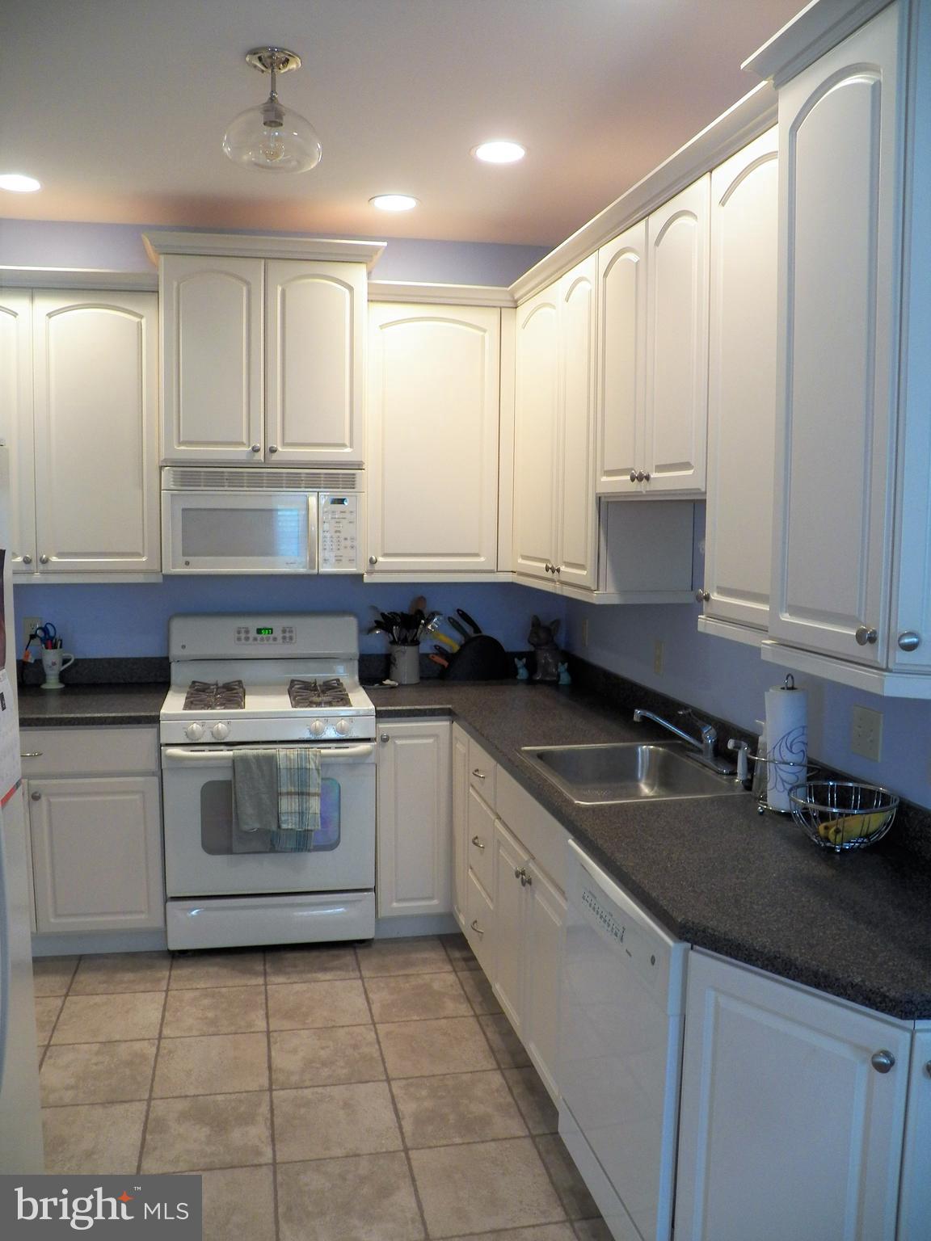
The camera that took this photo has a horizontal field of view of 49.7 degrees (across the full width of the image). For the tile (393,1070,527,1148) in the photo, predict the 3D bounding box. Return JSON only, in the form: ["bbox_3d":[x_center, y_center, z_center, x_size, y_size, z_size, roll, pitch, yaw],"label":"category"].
[{"bbox_3d":[-0.022,1.288,2.649,0.323,0.010,0.323,-1,6,-12],"label":"tile"}]

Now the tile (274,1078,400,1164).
[{"bbox_3d":[-0.334,1.288,2.584,0.323,0.010,0.323,-1,6,-12],"label":"tile"}]

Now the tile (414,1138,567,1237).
[{"bbox_3d":[0.046,1.352,2.409,0.327,0.012,0.327,-1,6,-12],"label":"tile"}]

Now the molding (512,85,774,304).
[{"bbox_3d":[0.401,-1.126,2.901,0.085,0.075,2.040,-1,6,-12],"label":"molding"}]

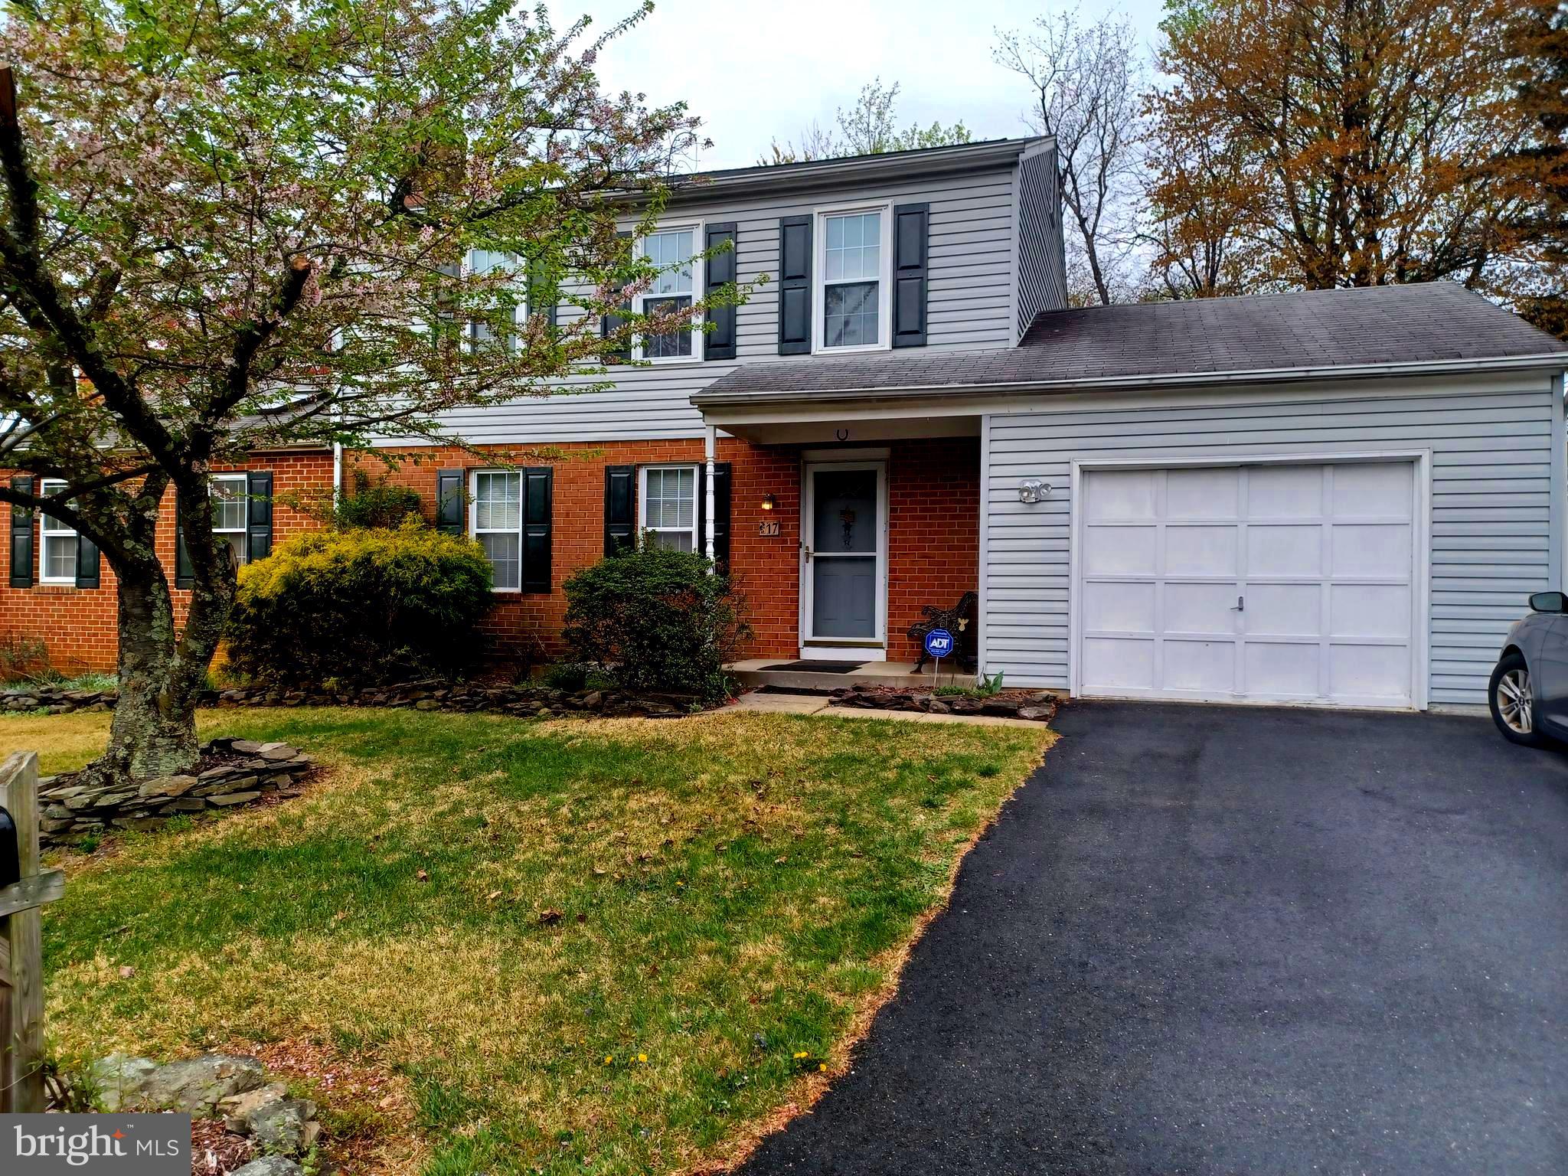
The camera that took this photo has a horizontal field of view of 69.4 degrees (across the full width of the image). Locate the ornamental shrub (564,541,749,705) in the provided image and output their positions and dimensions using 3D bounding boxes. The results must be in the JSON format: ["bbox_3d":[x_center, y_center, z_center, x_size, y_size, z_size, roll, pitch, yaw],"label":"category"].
[{"bbox_3d":[-1.244,0.368,10.800,1.650,1.420,1.500,1,-1,0],"label":"ornamental shrub"}]

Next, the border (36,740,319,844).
[{"bbox_3d":[-3.832,1.247,7.050,1.700,0.320,1.800,0,-1,18],"label":"border"}]

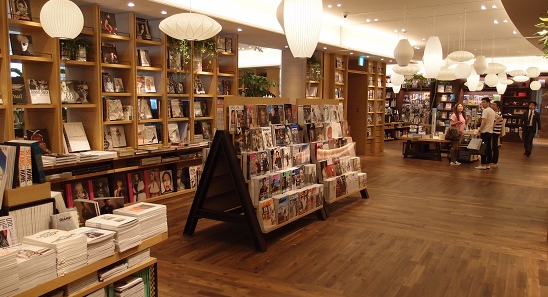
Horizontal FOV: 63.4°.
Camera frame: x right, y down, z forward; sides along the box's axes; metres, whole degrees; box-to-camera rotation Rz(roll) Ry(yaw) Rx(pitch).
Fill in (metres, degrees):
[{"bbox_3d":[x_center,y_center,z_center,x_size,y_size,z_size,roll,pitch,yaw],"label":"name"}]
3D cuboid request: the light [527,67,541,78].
[{"bbox_3d":[8.553,-2.493,14.600,0.465,0.365,0.465,0,6,0],"label":"light"}]

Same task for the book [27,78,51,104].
[{"bbox_3d":[-3.346,-0.807,6.342,0.025,0.355,0.270,-9,0,34],"label":"book"}]

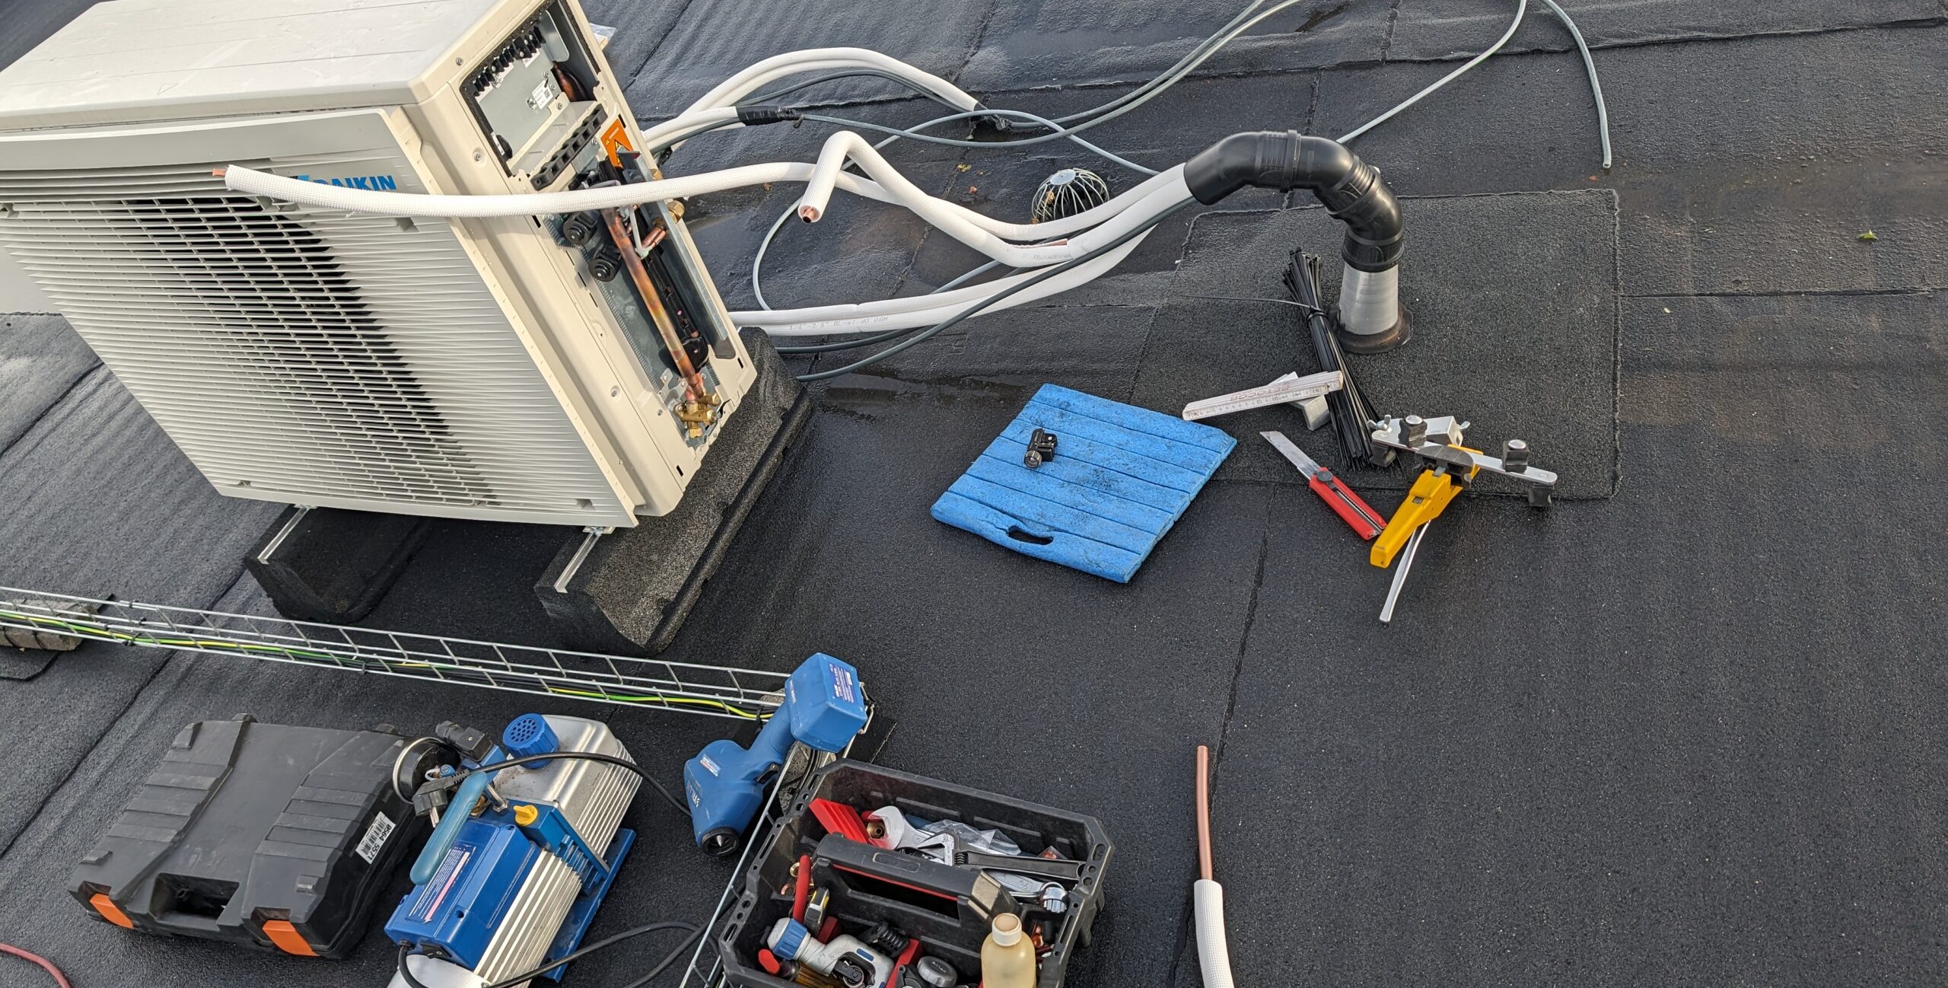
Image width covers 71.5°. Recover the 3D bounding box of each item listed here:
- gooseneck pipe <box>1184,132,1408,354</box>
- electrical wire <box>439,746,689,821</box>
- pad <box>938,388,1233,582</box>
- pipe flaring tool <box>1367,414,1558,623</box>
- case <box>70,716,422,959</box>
[{"bbox_3d":[0.494,-0.419,2.125,0.385,0.333,0.120,22,56,35],"label":"gooseneck pipe"},{"bbox_3d":[-0.502,0.376,1.702,0.250,0.175,0.040,-12,43,7],"label":"electrical wire"},{"bbox_3d":[0.166,-0.026,2.058,0.352,0.028,0.304,20,55,34],"label":"pad"},{"bbox_3d":[0.604,0.026,1.797,0.255,0.104,0.315,18,54,33],"label":"pipe flaring tool"},{"bbox_3d":[-0.990,0.473,1.892,0.415,0.102,0.292,0,46,19],"label":"case"}]

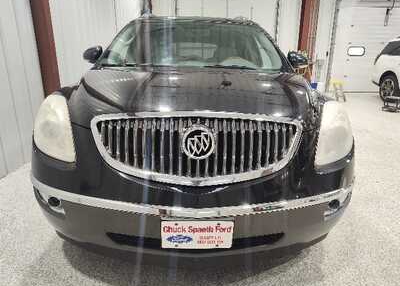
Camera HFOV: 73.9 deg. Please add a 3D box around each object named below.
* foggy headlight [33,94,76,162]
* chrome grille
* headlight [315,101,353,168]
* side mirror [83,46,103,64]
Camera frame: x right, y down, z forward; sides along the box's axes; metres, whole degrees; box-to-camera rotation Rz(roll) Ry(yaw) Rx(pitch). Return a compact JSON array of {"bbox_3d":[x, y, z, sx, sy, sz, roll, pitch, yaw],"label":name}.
[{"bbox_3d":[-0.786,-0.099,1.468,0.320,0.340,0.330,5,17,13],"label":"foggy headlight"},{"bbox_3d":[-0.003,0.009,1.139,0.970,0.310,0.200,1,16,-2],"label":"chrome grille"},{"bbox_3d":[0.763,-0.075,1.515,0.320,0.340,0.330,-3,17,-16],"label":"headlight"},{"bbox_3d":[-1.023,-0.846,2.557,0.210,0.160,0.145,1,16,-2],"label":"side mirror"}]

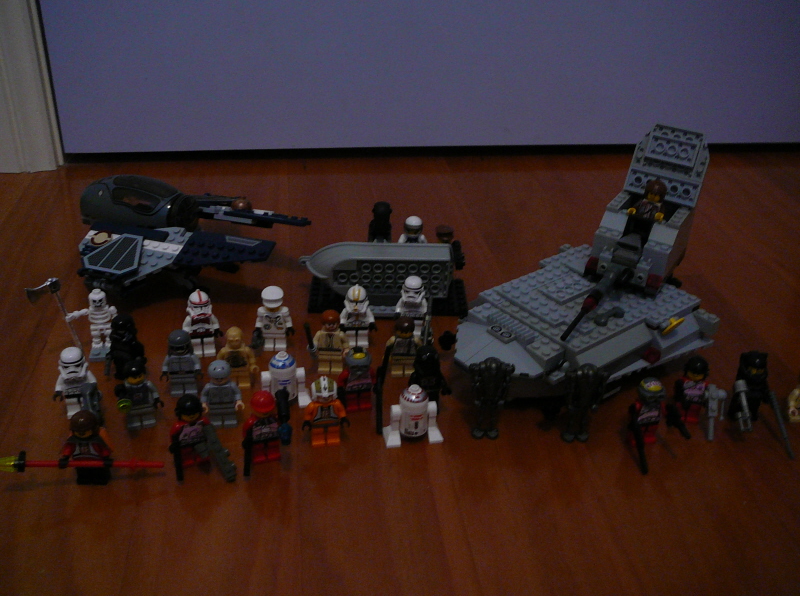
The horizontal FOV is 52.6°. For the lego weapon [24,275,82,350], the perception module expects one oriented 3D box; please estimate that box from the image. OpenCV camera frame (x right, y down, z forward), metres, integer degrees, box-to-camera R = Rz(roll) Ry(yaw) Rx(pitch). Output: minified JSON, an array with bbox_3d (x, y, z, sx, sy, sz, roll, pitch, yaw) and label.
[{"bbox_3d":[-0.210,0.012,0.496,0.021,0.054,0.005,-11,29,2],"label":"lego weapon"}]

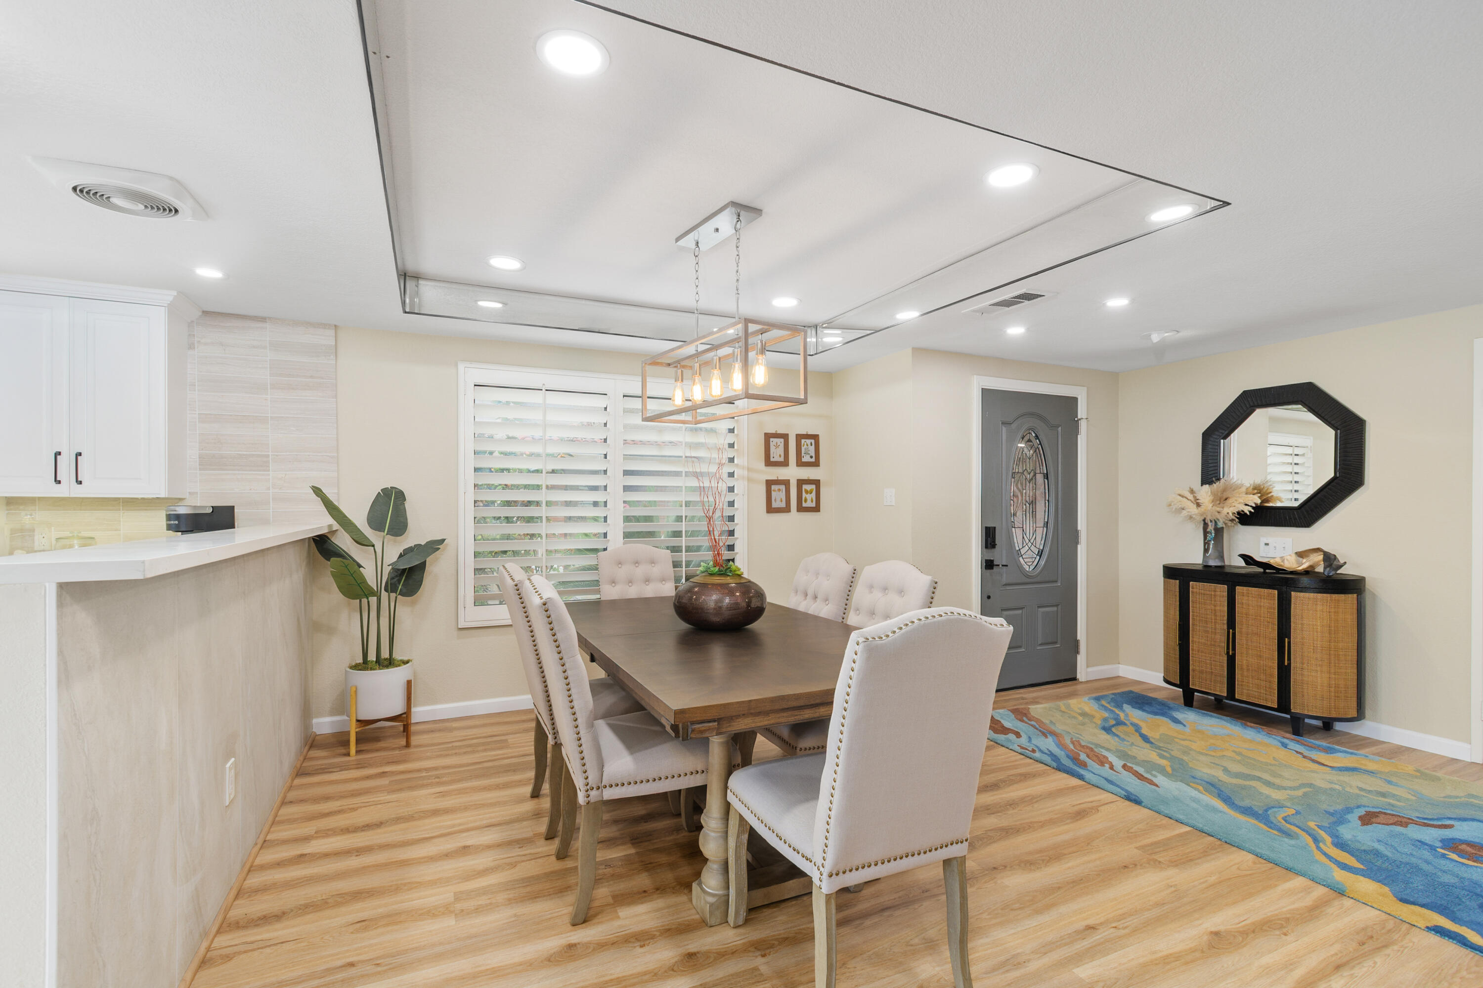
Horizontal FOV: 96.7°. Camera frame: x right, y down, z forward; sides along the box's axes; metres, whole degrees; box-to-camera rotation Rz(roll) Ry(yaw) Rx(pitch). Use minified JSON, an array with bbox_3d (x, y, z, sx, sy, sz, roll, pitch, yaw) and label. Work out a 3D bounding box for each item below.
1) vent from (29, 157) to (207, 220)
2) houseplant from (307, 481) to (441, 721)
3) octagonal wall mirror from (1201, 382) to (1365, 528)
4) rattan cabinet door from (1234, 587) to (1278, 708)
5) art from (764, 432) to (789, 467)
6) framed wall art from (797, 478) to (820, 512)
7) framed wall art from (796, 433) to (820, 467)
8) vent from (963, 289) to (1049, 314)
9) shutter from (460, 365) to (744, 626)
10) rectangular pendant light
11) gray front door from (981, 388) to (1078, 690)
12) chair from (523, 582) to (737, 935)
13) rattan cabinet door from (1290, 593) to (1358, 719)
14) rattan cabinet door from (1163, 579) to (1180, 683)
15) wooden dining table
[{"bbox_3d":[-1.976,-0.956,2.123,0.335,0.045,0.335,0,-1,-25],"label":"vent"},{"bbox_3d":[-1.947,0.566,3.542,0.645,1.210,0.520,0,-1,-25],"label":"houseplant"},{"bbox_3d":[3.255,-0.224,4.009,0.045,0.848,0.854,0,-1,-25],"label":"octagonal wall mirror"},{"bbox_3d":[3.023,0.889,3.862,0.022,0.670,0.225,0,-1,-25],"label":"rattan cabinet door"},{"bbox_3d":[0.265,-0.326,4.935,0.201,0.250,0.020,0,-1,-25],"label":"art"},{"bbox_3d":[0.514,0.019,4.996,0.207,0.240,0.020,0,-1,-25],"label":"framed wall art"},{"bbox_3d":[0.509,-0.328,5.049,0.207,0.246,0.020,0,-1,-25],"label":"framed wall art"},{"bbox_3d":[1.339,-0.949,3.323,0.200,0.015,0.410,0,-1,-25],"label":"vent"},{"bbox_3d":[-0.824,0.014,4.364,1.919,1.604,0.080,0,-1,-25],"label":"shutter"},{"bbox_3d":[-0.108,-0.493,2.867,0.289,0.289,0.900,1,-1,-33],"label":"rectangular pendant light"},{"bbox_3d":[2.011,0.314,4.613,0.910,2.040,0.045,0,-1,-25],"label":"gray front door"},{"bbox_3d":[-0.395,0.796,2.268,0.655,1.035,0.485,0,-1,-25],"label":"chair"},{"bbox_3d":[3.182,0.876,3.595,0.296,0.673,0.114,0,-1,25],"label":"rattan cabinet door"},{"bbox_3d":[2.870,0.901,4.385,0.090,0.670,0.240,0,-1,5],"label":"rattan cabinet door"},{"bbox_3d":[-0.127,0.944,2.832,1.065,0.762,2.120,0,-1,-25],"label":"wooden dining table"}]

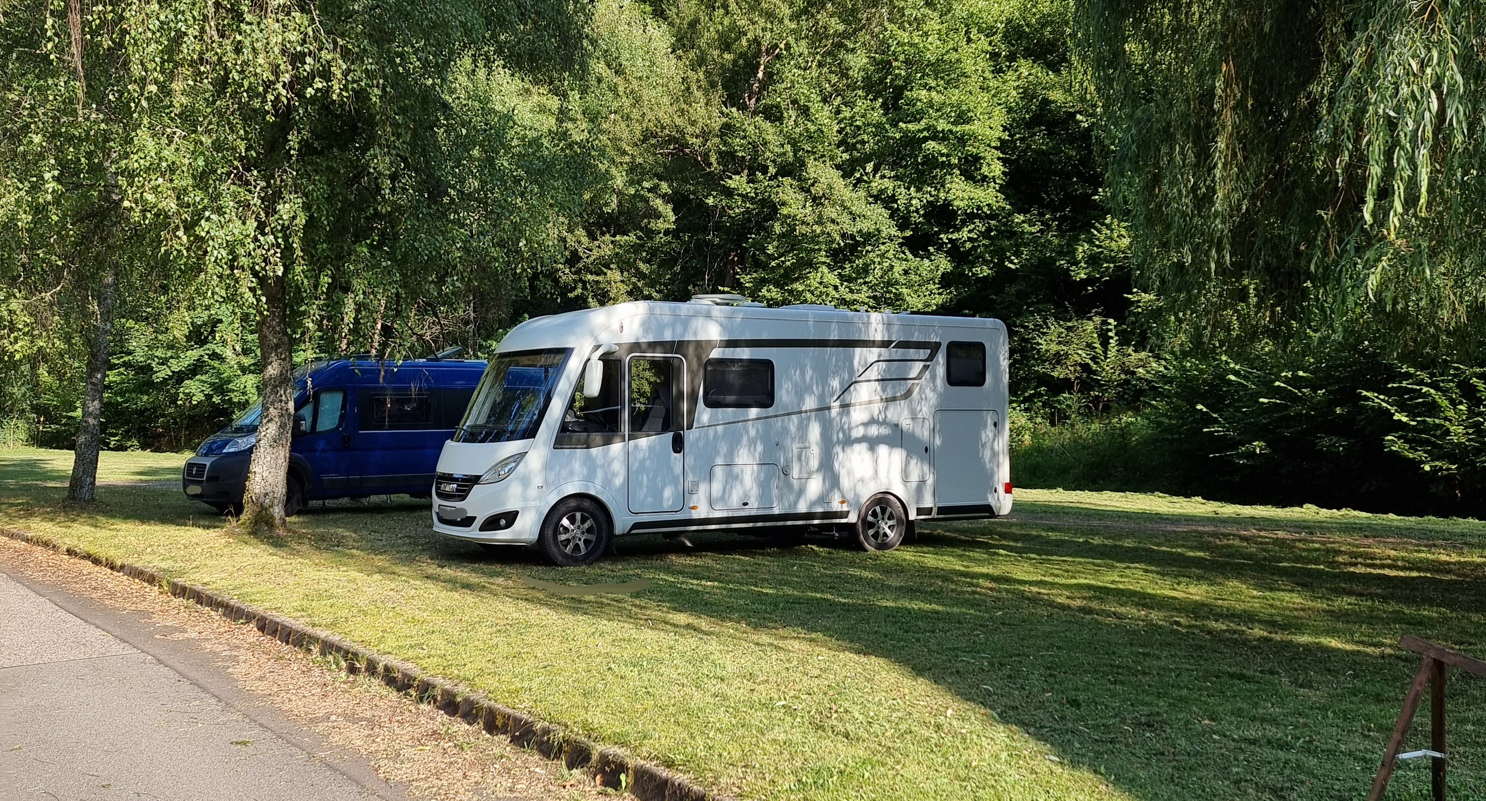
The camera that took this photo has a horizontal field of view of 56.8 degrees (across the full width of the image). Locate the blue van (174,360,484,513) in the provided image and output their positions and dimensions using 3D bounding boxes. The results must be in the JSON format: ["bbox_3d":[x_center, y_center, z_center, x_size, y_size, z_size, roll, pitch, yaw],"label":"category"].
[{"bbox_3d":[-6.516,0.541,23.851,5.980,2.560,2.050,0,0,-42],"label":"blue van"}]

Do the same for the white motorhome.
[{"bbox_3d":[-0.144,0.340,17.073,7.020,2.920,2.280,0,0,-30],"label":"white motorhome"}]

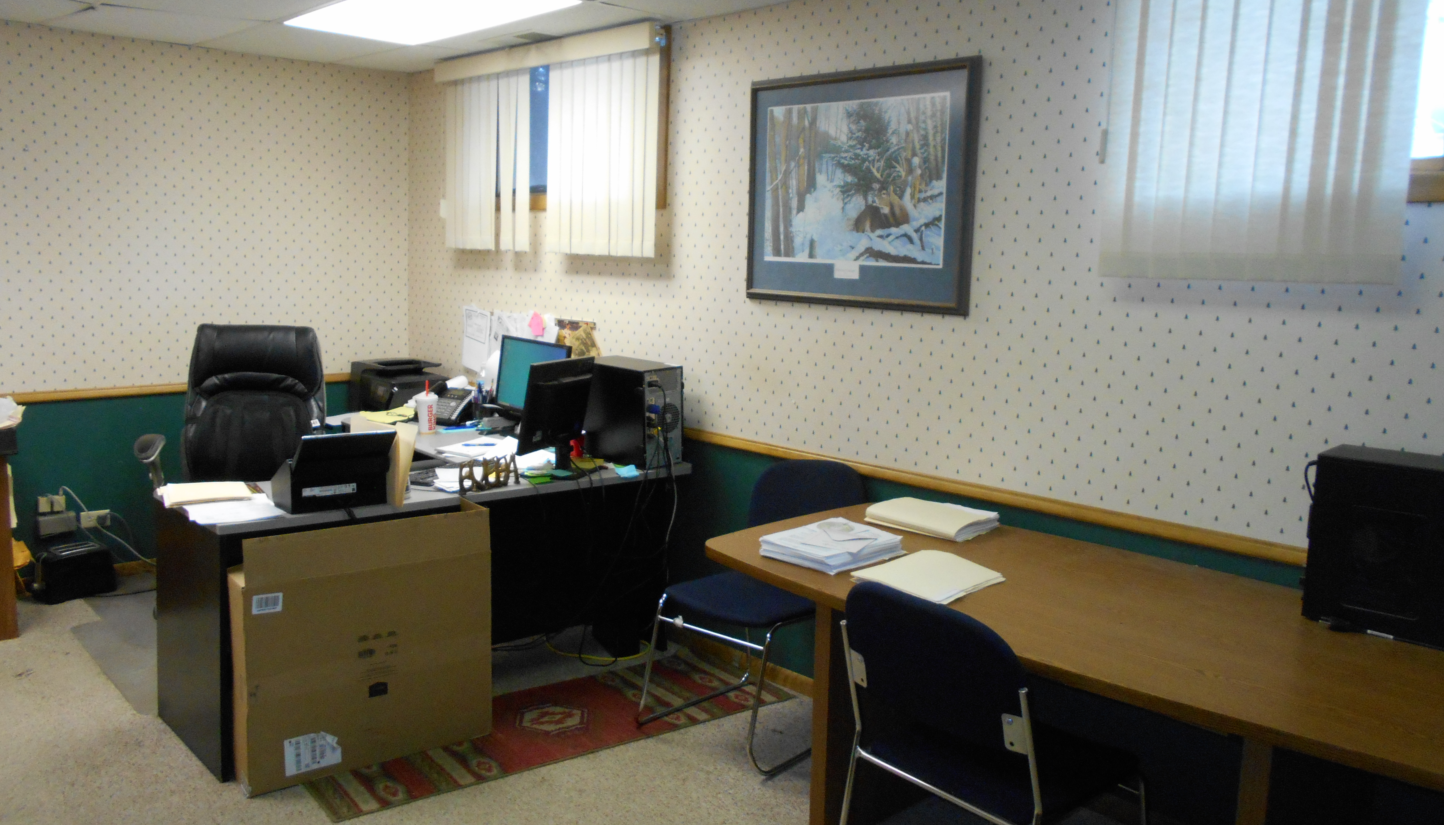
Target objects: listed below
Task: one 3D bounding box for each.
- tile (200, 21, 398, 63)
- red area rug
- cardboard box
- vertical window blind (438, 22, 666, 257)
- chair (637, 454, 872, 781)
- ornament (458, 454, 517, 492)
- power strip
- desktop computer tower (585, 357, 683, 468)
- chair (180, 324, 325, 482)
[{"bbox_3d":[-1.744,-1.545,4.541,0.600,0.018,0.770,-7,12,-44],"label":"tile"},{"bbox_3d":[-0.547,0.971,3.447,1.525,0.010,0.555,-5,11,-37],"label":"red area rug"},{"bbox_3d":[-1.057,0.666,3.217,0.718,0.728,0.159,-5,10,-36],"label":"cardboard box"},{"bbox_3d":[-0.786,-1.110,4.608,0.111,0.848,1.576,-6,11,-43],"label":"vertical window blind"},{"bbox_3d":[0.098,0.586,3.394,0.500,0.825,0.560,9,11,40],"label":"chair"},{"bbox_3d":[-0.723,0.186,3.355,0.030,0.098,0.215,10,12,43],"label":"ornament"},{"bbox_3d":[-2.714,0.457,4.428,0.130,0.080,0.065,-7,12,-44],"label":"power strip"},{"bbox_3d":[-0.337,-0.008,3.896,0.183,0.342,0.415,-6,12,-43],"label":"desktop computer tower"},{"bbox_3d":[-1.830,0.256,4.229,0.687,1.156,0.707,-1,9,-18],"label":"chair"}]

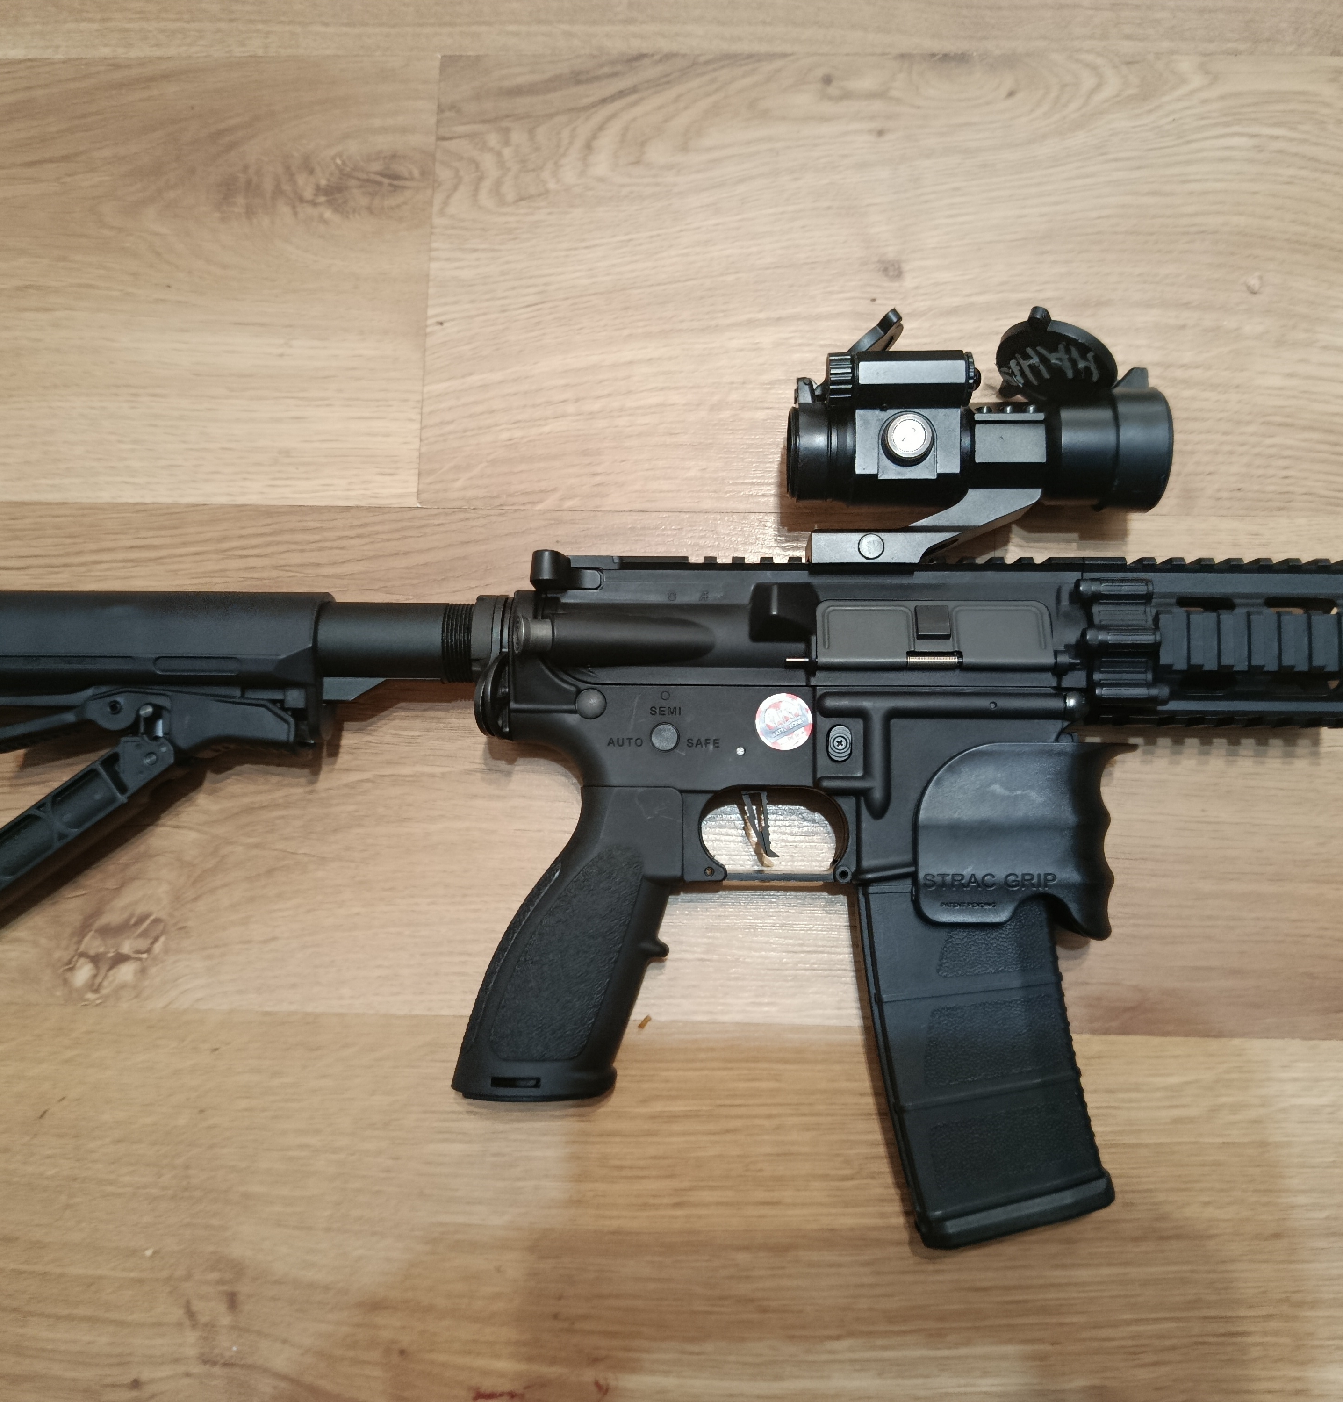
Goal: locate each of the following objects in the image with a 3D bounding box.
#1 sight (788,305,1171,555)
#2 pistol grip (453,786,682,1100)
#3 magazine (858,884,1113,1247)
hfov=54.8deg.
[{"bbox_3d":[0.112,-0.097,0.474,0.140,0.054,0.097,1,82,2],"label":"sight"},{"bbox_3d":[-0.031,0.084,0.453,0.060,0.036,0.120,14,82,4],"label":"pistol grip"},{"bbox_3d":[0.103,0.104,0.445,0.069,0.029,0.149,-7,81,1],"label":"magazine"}]

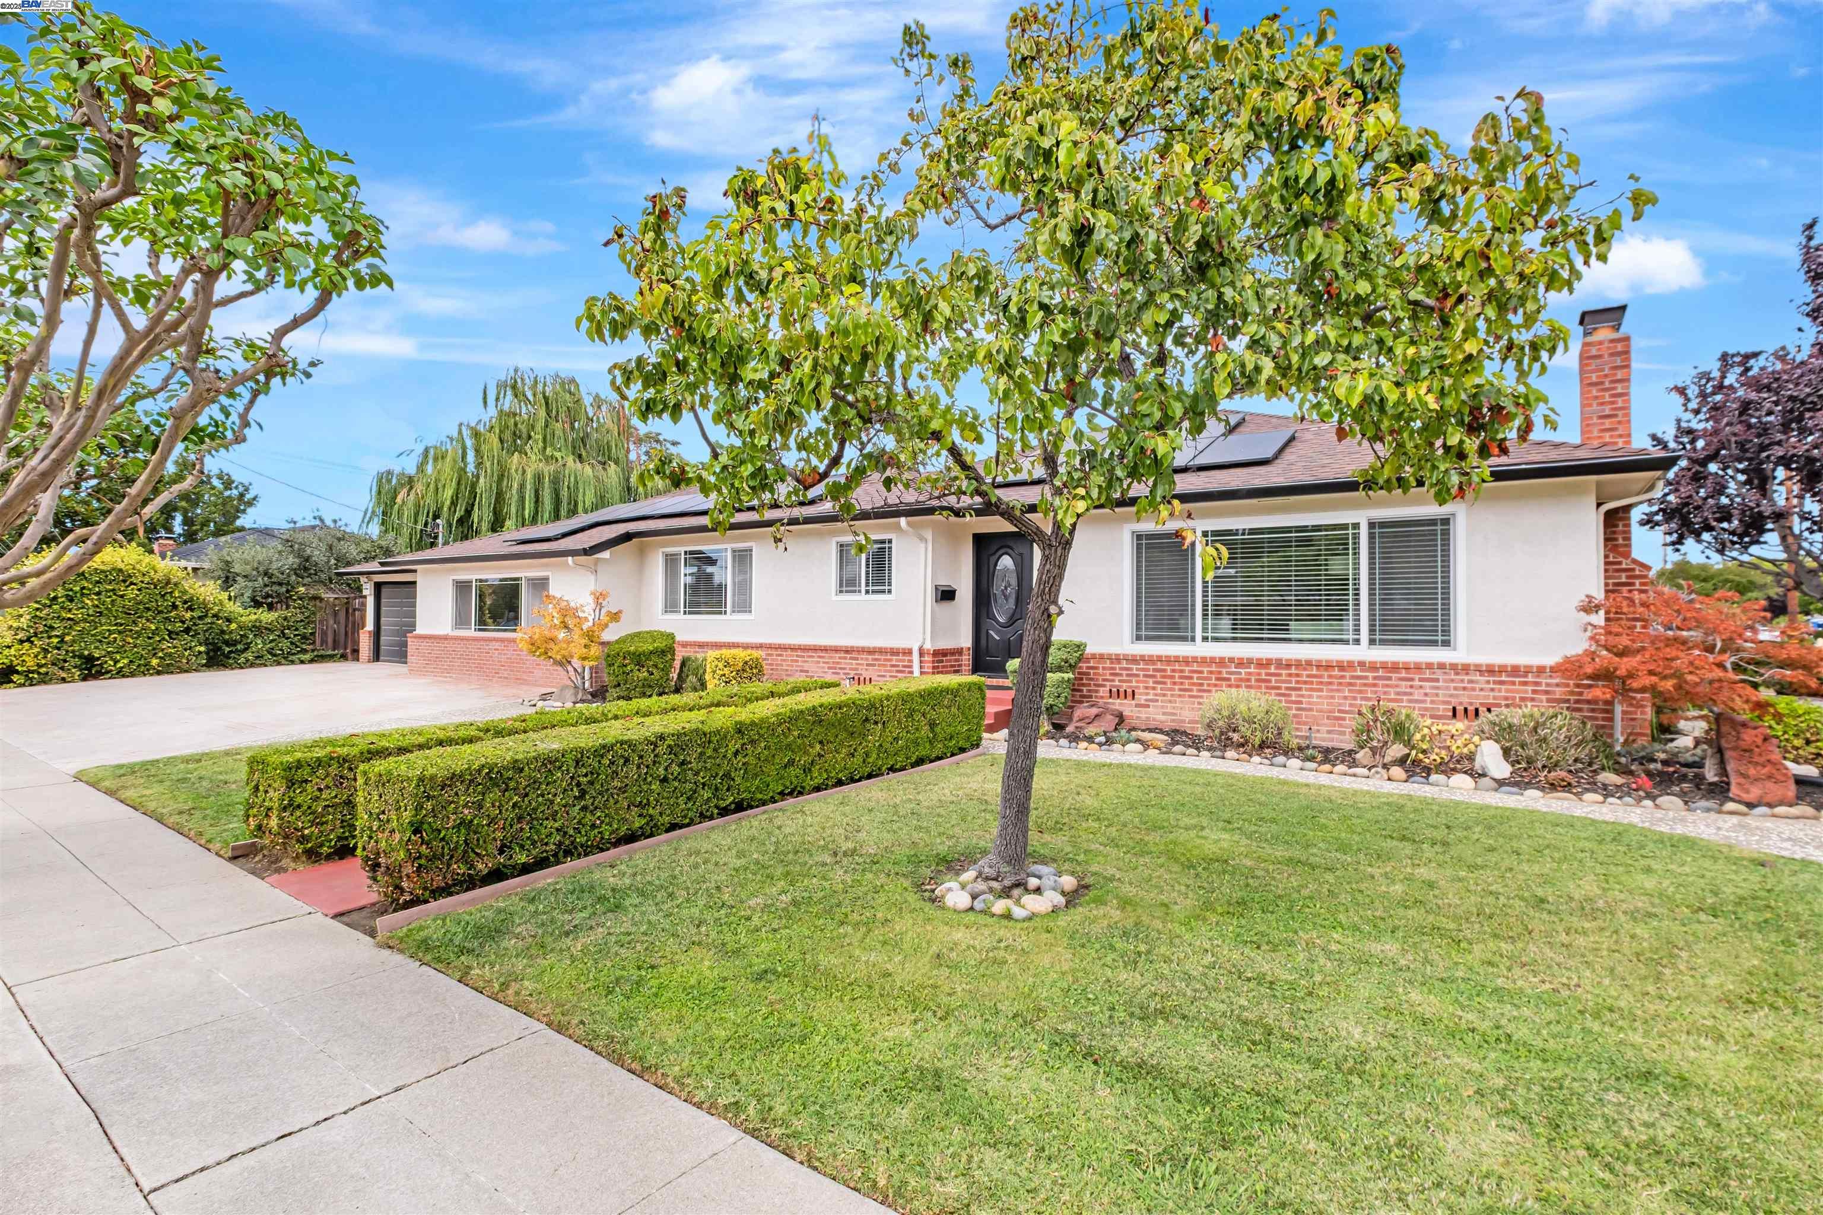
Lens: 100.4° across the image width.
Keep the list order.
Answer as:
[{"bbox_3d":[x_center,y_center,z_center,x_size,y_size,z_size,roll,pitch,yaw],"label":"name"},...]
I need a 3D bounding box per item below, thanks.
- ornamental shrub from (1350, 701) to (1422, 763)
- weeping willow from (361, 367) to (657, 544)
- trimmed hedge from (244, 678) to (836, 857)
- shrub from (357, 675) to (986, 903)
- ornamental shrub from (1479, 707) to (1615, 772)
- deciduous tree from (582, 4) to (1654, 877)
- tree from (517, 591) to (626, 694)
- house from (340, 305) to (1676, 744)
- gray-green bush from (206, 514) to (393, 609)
[{"bbox_3d":[4.465,1.174,7.150,0.570,0.580,0.520,0,-1,32],"label":"ornamental shrub"},{"bbox_3d":[-19.101,-4.612,36.069,11.500,12.800,11.000,1,-1,-28],"label":"weeping willow"},{"bbox_3d":[-2.247,1.126,6.233,0.570,0.670,4.750,0,-1,32],"label":"trimmed hedge"},{"bbox_3d":[-0.957,1.127,5.954,0.560,0.680,5.600,0,-1,32],"label":"shrub"},{"bbox_3d":[5.484,1.130,6.550,0.920,0.520,0.800,0,-1,32],"label":"ornamental shrub"},{"bbox_3d":[0.880,-0.740,4.150,4.900,4.450,4.400,0,-1,0],"label":"deciduous tree"},{"bbox_3d":[-5.490,0.549,12.200,1.650,1.720,1.550,1,-1,-24],"label":"tree"},{"bbox_3d":[-2.482,-0.772,16.555,26.000,4.750,10.200,0,-1,32],"label":"house"},{"bbox_3d":[-17.739,-0.578,22.000,4.500,4.100,4.300,1,-1,-39],"label":"gray-green bush"}]

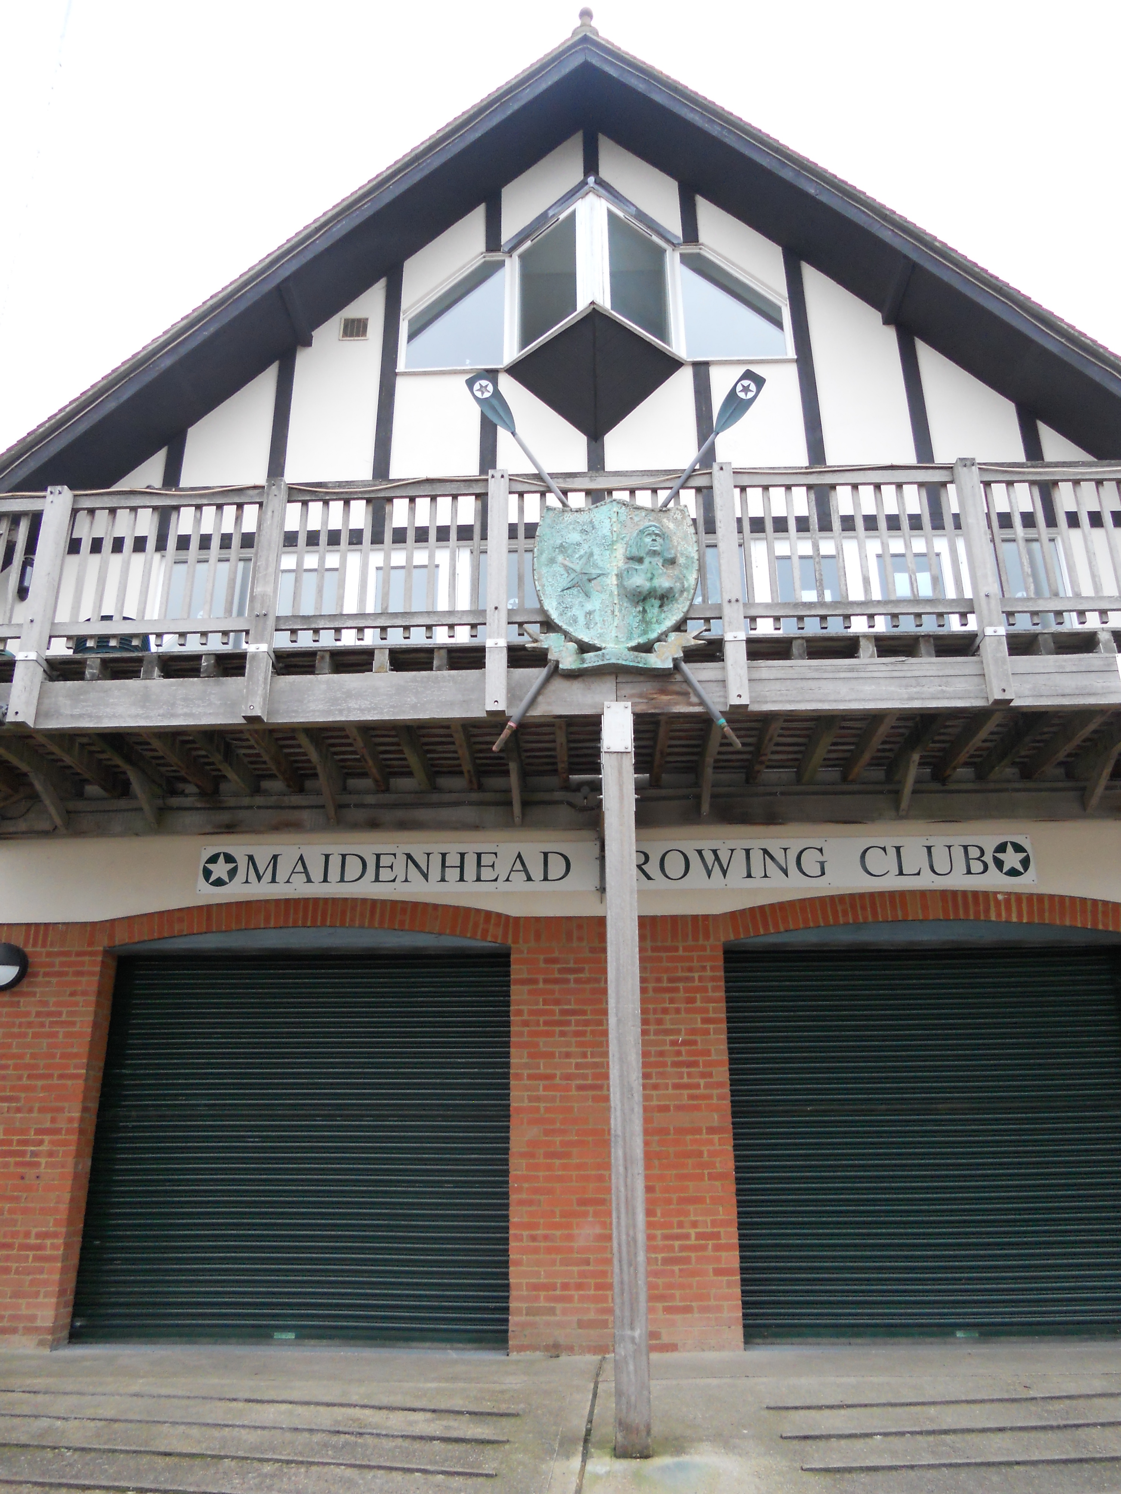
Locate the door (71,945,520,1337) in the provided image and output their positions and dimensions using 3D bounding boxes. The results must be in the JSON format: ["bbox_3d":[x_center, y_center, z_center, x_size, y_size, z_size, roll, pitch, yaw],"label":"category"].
[{"bbox_3d":[-1.853,2.815,8.378,3.020,2.670,0.100,-1,-21,2],"label":"door"}]

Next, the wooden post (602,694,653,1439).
[{"bbox_3d":[0.337,1.531,6.122,0.157,3.800,0.157,-1,-21,2],"label":"wooden post"}]

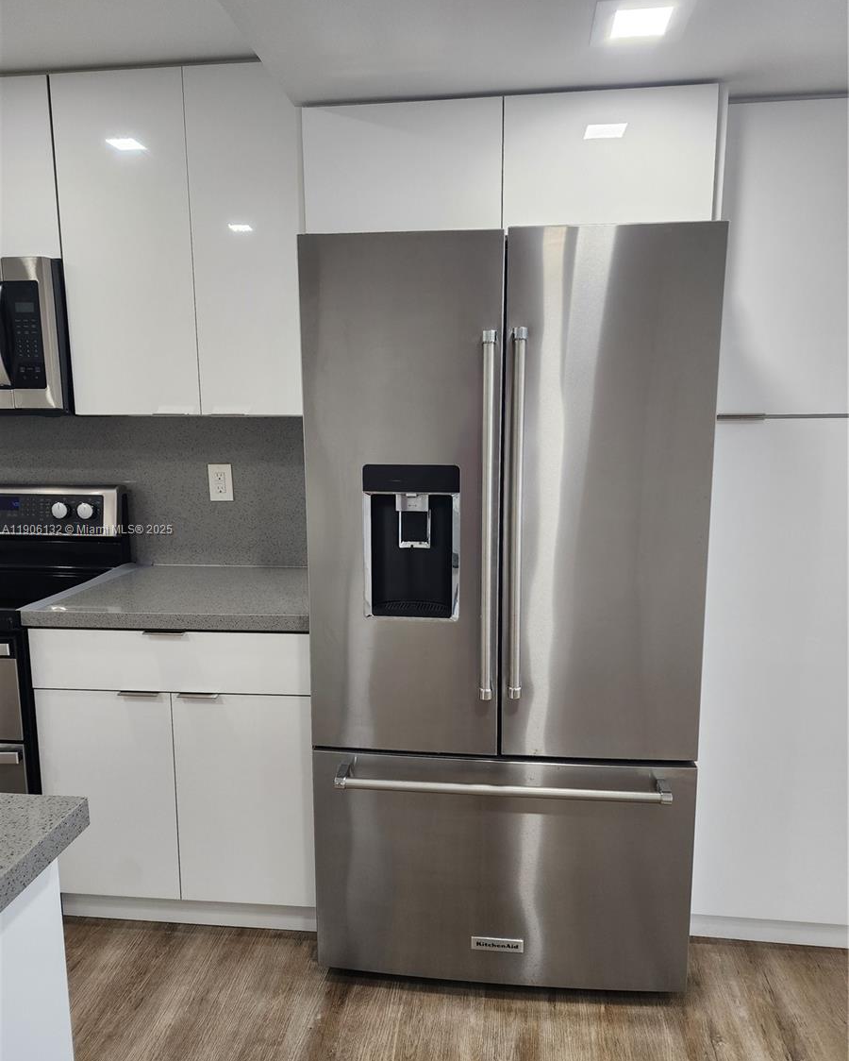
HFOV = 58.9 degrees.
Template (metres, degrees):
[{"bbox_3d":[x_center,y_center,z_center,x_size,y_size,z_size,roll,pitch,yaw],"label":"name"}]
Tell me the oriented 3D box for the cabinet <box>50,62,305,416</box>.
[{"bbox_3d":[-0.628,-0.808,2.243,0.756,0.923,0.325,1,9,6],"label":"cabinet"}]

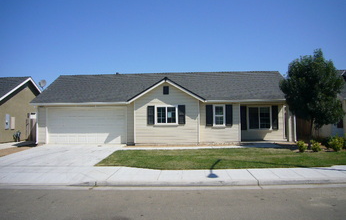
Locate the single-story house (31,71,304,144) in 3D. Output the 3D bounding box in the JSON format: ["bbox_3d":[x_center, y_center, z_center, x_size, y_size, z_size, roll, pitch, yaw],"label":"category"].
[{"bbox_3d":[-0.350,-0.263,20.799,16.035,4.878,8.900,-1,-2,3],"label":"single-story house"}]

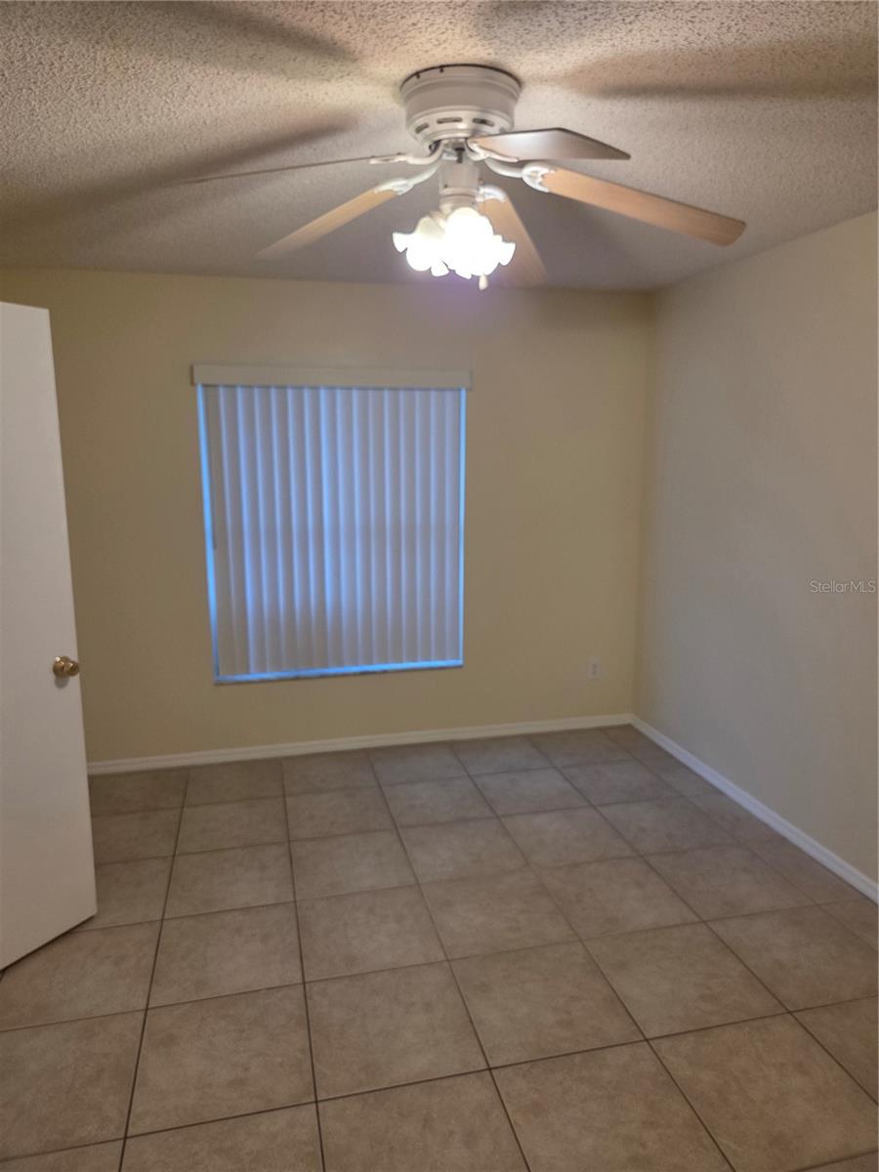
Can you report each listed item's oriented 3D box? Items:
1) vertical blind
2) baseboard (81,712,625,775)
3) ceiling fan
[{"bbox_3d":[-0.511,-0.299,4.019,1.360,1.585,0.110,-3,10,-14],"label":"vertical blind"},{"bbox_3d":[-0.424,0.864,4.261,3.250,0.078,0.016,-3,10,-14],"label":"baseboard"},{"bbox_3d":[0.059,-0.925,1.827,1.270,0.430,1.260,-3,10,-14],"label":"ceiling fan"}]

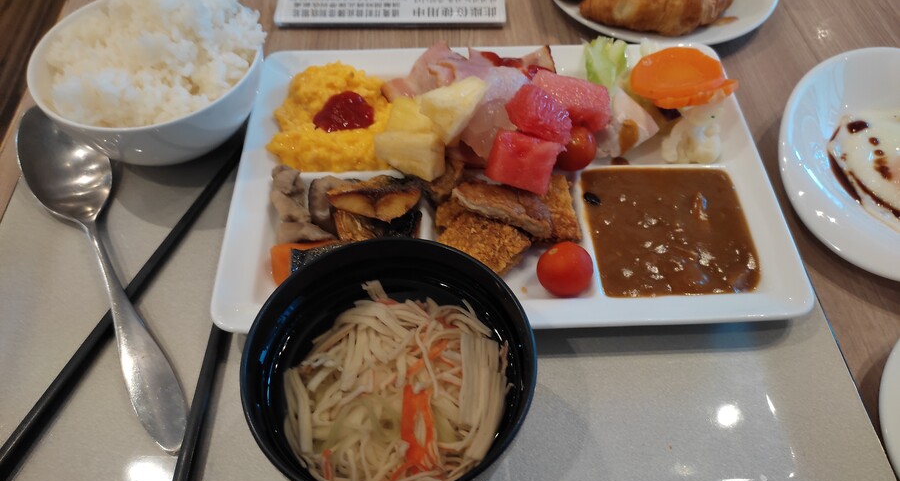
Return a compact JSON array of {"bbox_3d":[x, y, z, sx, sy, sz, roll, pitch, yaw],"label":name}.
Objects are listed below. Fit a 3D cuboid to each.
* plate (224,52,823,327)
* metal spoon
[{"bbox_3d":[0.027,-0.032,0.359,0.271,0.022,0.190,-1,54,-1],"label":"plate"},{"bbox_3d":[-0.172,0.005,0.329,0.055,0.024,0.227,-26,60,-18],"label":"metal spoon"}]

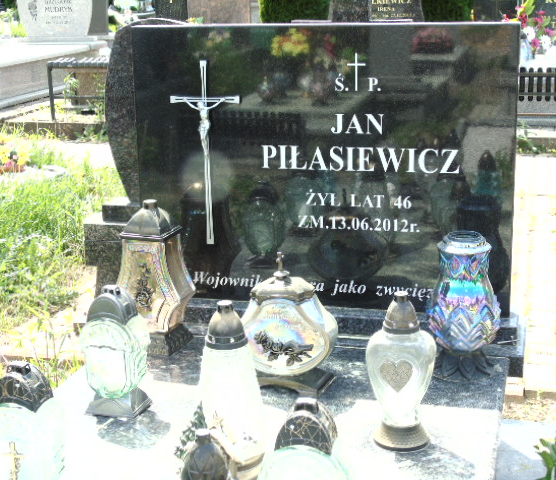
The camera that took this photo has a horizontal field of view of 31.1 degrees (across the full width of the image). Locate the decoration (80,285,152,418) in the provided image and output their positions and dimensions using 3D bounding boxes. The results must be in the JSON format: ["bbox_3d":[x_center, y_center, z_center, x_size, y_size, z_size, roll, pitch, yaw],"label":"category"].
[{"bbox_3d":[-0.354,0.236,2.180,0.122,0.273,0.102,3,15,15],"label":"decoration"}]

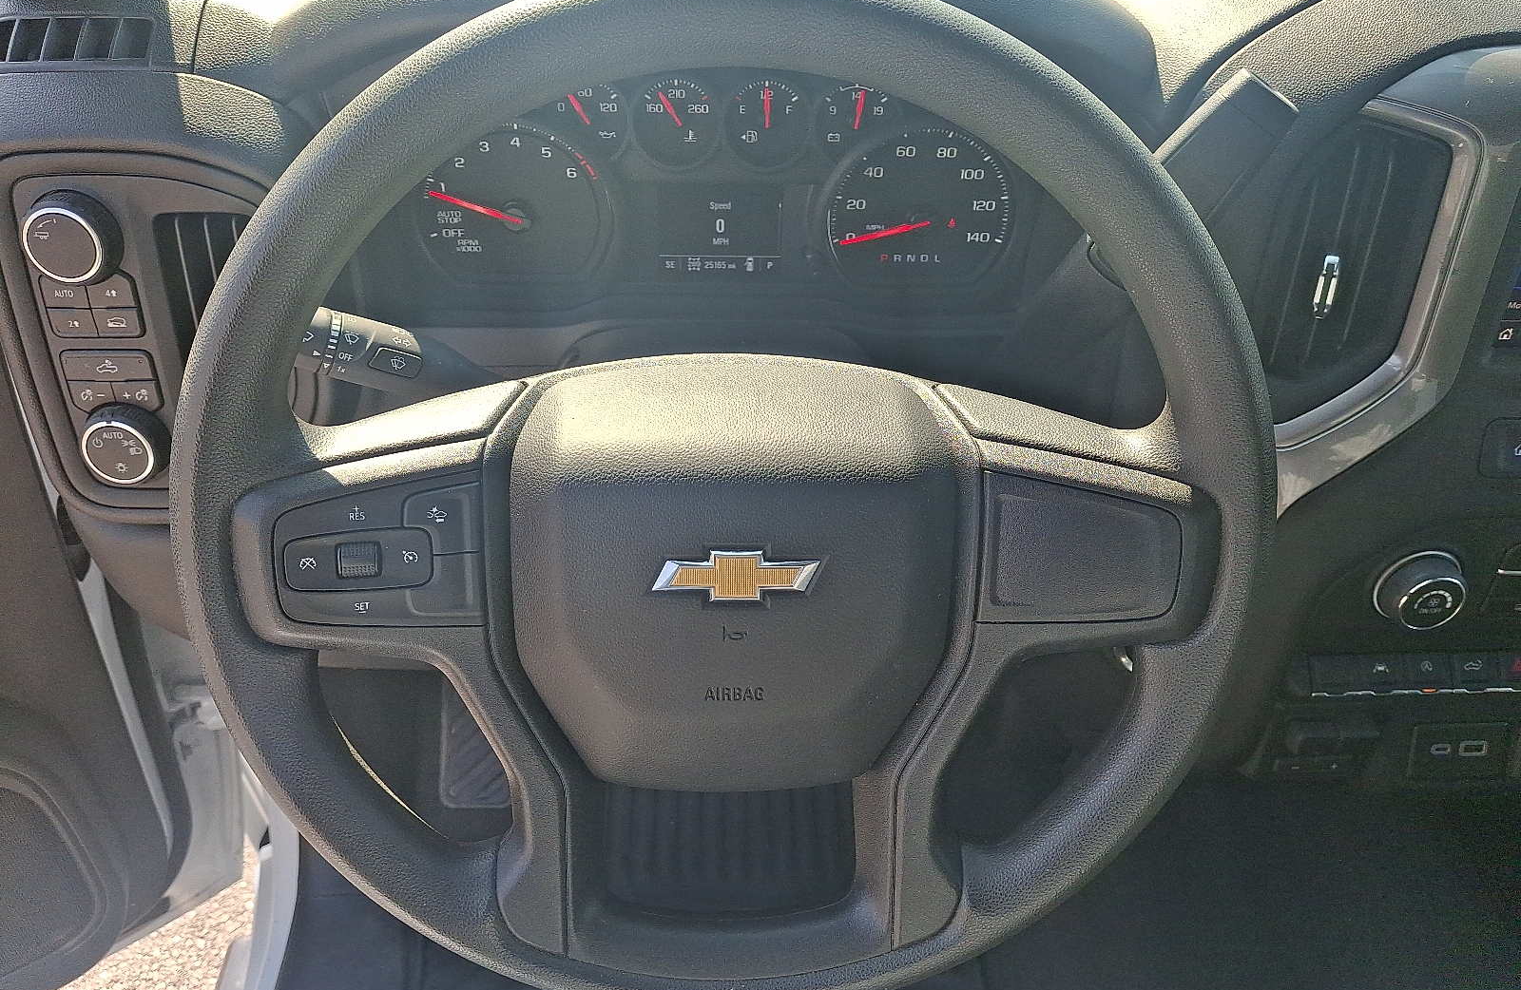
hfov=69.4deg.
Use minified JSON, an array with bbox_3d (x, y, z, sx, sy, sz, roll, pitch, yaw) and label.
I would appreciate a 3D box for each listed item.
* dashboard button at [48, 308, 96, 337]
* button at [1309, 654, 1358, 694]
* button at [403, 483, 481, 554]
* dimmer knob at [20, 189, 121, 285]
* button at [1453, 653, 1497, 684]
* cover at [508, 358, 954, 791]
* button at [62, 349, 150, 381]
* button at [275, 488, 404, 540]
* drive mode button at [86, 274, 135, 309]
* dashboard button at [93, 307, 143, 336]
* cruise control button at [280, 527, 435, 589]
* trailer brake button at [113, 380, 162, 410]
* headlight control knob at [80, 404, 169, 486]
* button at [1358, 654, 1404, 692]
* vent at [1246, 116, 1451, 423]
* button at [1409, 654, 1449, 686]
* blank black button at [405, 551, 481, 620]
[{"bbox_3d":[-0.365,-0.092,0.584,0.024,0.015,0.009,0,27,-2],"label":"dashboard button"},{"bbox_3d":[0.308,0.096,0.592,0.025,0.021,0.009,0,-3,-2],"label":"button"},{"bbox_3d":[-0.116,0.009,0.403,0.028,0.025,0.009,0,13,-2],"label":"button"},{"bbox_3d":[-0.345,-0.129,0.553,0.040,0.040,0.021,0,27,-2],"label":"dimmer knob"},{"bbox_3d":[0.407,0.097,0.629,0.025,0.019,0.010,1,25,-1],"label":"button"},{"bbox_3d":[-0.009,0.034,0.417,0.162,0.165,0.045,0,16,-3],"label":"cover"},{"bbox_3d":[-0.344,-0.070,0.583,0.045,0.017,0.008,0,26,-2],"label":"button"},{"bbox_3d":[-0.153,0.007,0.402,0.047,0.019,0.009,0,13,-2],"label":"button"},{"bbox_3d":[-0.340,-0.107,0.578,0.024,0.018,0.009,0,27,-2],"label":"drive mode button"},{"bbox_3d":[-0.341,-0.092,0.585,0.024,0.015,0.009,0,27,-2],"label":"dashboard button"},{"bbox_3d":[-0.144,0.022,0.397,0.051,0.024,0.009,0,16,-3],"label":"cruise control button"},{"bbox_3d":[-0.333,-0.055,0.591,0.024,0.018,0.008,0,26,-2],"label":"trailer brake button"},{"bbox_3d":[-0.342,-0.027,0.591,0.039,0.039,0.019,0,26,-2],"label":"headlight control knob"},{"bbox_3d":[0.334,0.096,0.592,0.025,0.020,0.009,0,-3,-2],"label":"button"},{"bbox_3d":[0.310,-0.123,0.591,0.083,0.163,0.030,1,26,0],"label":"vent"},{"bbox_3d":[0.359,0.095,0.592,0.024,0.018,0.009,0,-3,-2],"label":"button"},{"bbox_3d":[-0.115,0.032,0.404,0.026,0.026,0.009,0,16,-3],"label":"blank black button"}]

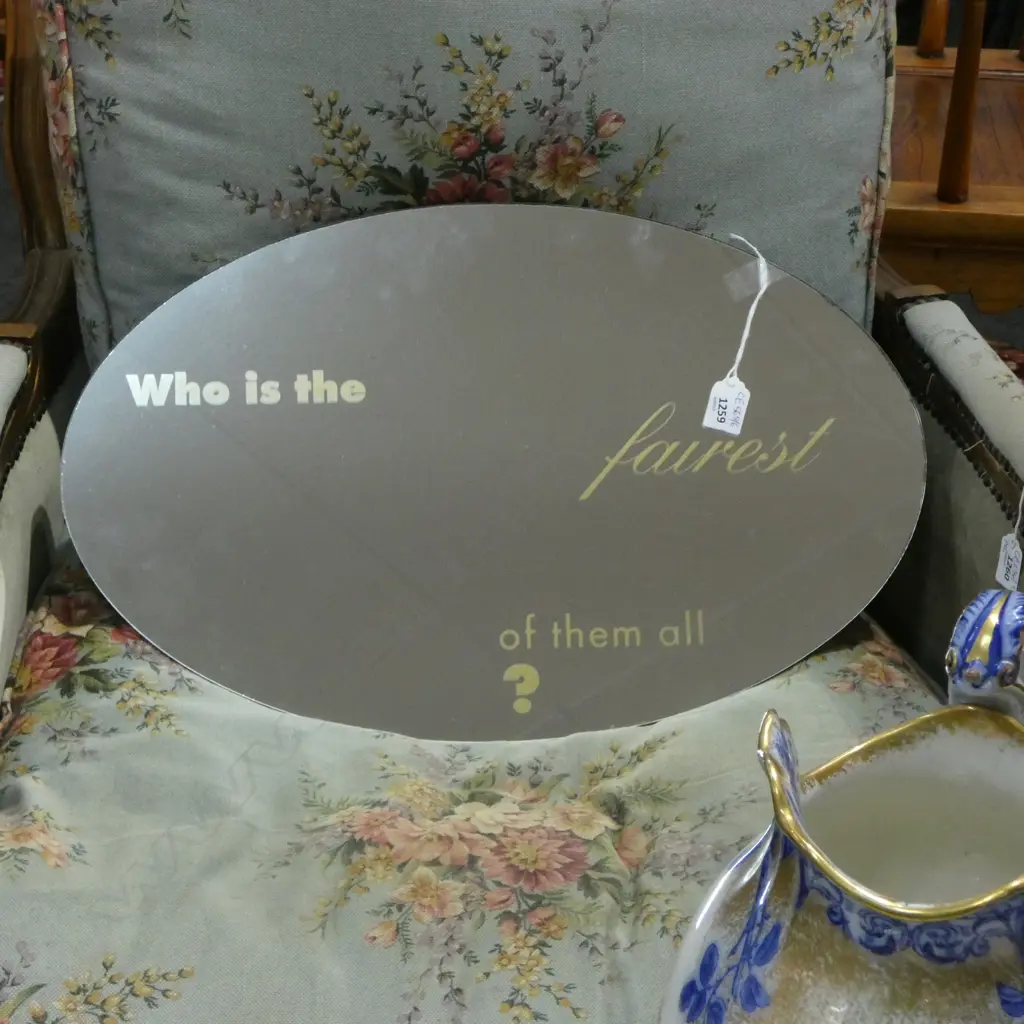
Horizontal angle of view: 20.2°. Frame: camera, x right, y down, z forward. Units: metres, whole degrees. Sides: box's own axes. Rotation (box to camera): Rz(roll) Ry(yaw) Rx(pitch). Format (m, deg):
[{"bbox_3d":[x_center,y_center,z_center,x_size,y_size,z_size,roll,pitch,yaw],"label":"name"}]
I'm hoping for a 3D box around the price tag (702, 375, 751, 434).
[{"bbox_3d":[0.143,-0.071,1.900,0.024,0.037,0.002,14,-6,2],"label":"price tag"}]

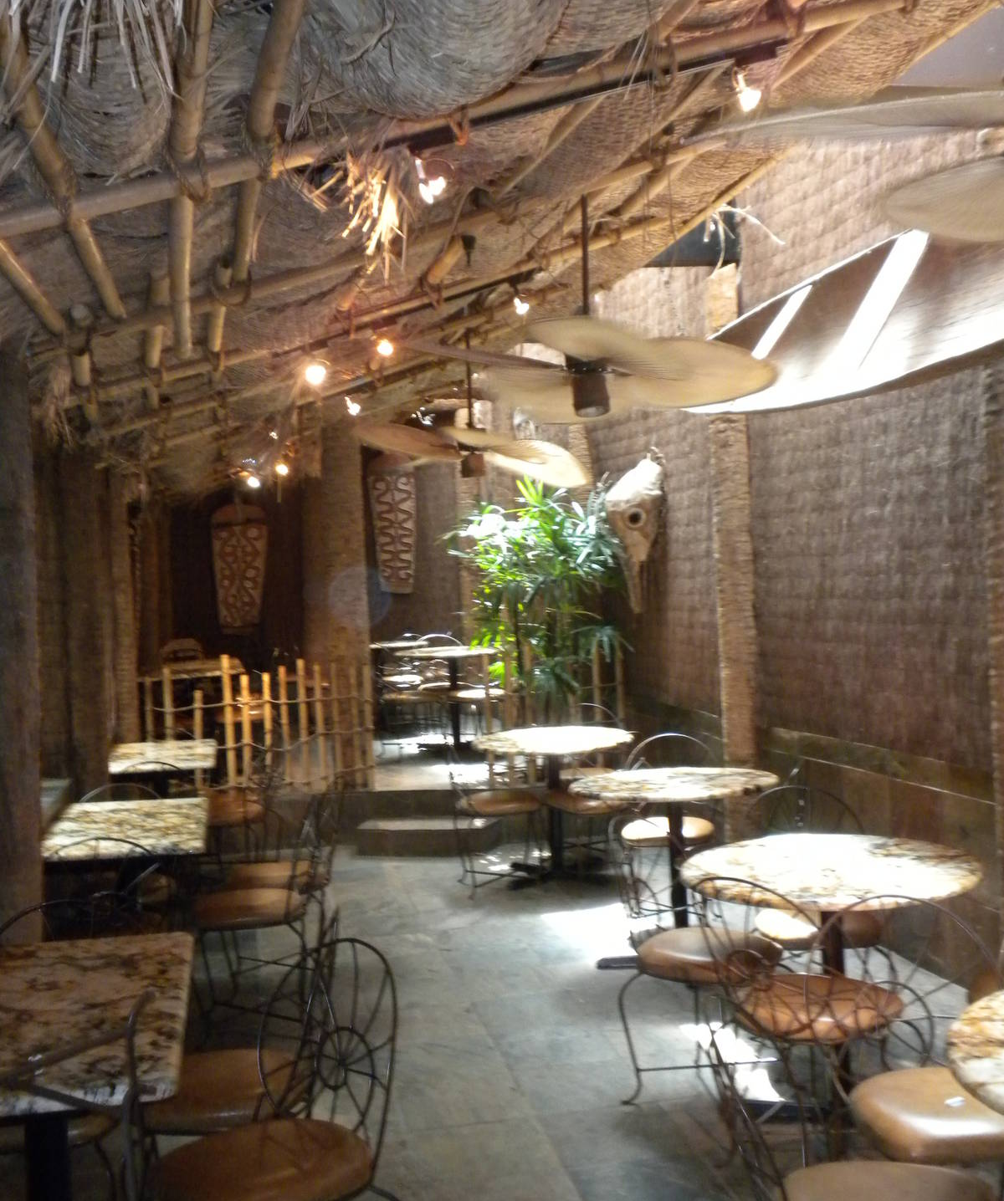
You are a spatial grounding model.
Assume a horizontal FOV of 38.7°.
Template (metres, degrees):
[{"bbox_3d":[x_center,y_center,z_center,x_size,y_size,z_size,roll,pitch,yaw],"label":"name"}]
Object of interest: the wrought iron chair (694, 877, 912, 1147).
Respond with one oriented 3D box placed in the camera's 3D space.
[{"bbox_3d":[0.834,1.121,3.875,0.510,0.860,0.450,-3,2,-42],"label":"wrought iron chair"}]

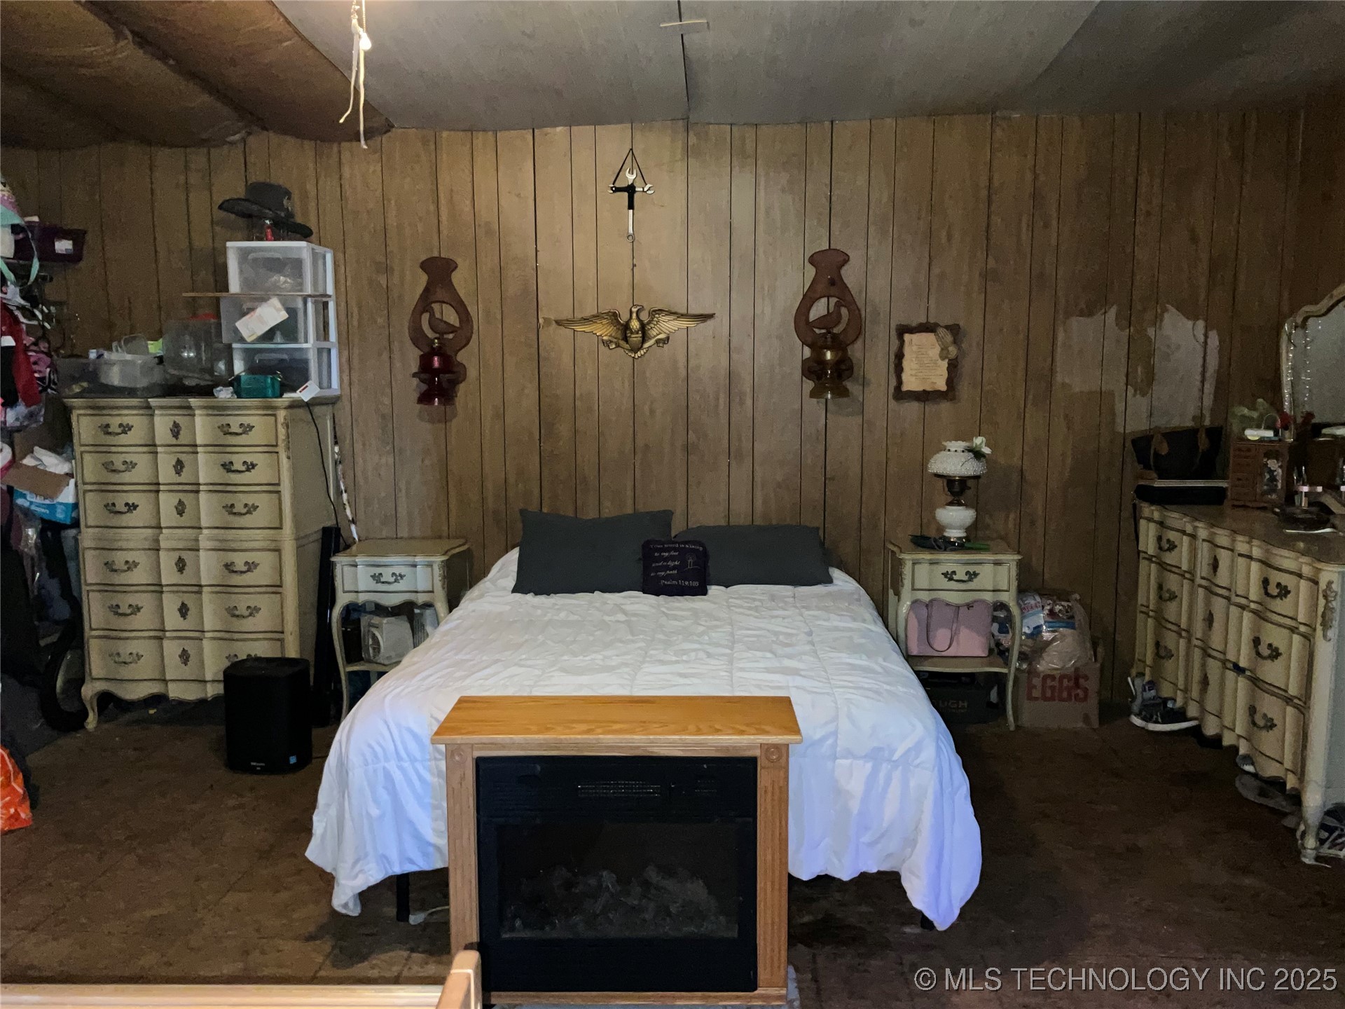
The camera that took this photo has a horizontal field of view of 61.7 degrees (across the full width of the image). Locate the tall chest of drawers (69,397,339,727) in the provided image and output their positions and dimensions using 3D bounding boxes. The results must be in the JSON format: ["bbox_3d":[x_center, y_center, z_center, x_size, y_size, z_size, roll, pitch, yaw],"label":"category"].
[{"bbox_3d":[-1.870,0.223,4.609,0.890,1.300,0.480,0,7,3],"label":"tall chest of drawers"}]

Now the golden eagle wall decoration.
[{"bbox_3d":[-0.160,-0.722,4.717,0.675,0.230,0.050,0,7,4],"label":"golden eagle wall decoration"}]

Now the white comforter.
[{"bbox_3d":[-0.029,0.624,3.838,1.640,0.690,2.070,0,7,3],"label":"white comforter"}]

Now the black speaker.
[{"bbox_3d":[-1.466,0.759,4.092,0.250,0.365,0.230,2,7,14],"label":"black speaker"}]

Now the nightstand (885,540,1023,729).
[{"bbox_3d":[1.126,0.523,4.597,0.470,0.695,0.370,0,7,3],"label":"nightstand"}]

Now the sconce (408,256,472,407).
[{"bbox_3d":[-0.976,-0.717,4.717,0.265,0.625,0.170,0,7,4],"label":"sconce"}]

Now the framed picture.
[{"bbox_3d":[1.054,-0.589,4.663,0.275,0.325,0.030,0,7,4],"label":"framed picture"}]

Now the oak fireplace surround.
[{"bbox_3d":[-0.116,0.801,2.616,0.795,0.645,0.300,0,7,1],"label":"oak fireplace surround"}]

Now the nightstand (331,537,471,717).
[{"bbox_3d":[-1.099,0.525,4.622,0.470,0.695,0.370,0,7,3],"label":"nightstand"}]

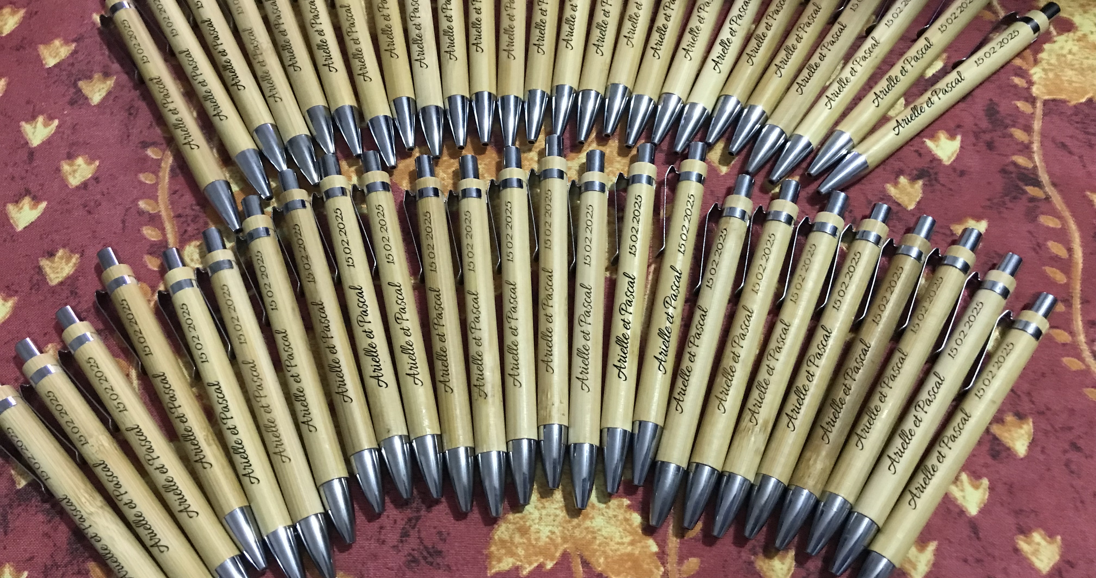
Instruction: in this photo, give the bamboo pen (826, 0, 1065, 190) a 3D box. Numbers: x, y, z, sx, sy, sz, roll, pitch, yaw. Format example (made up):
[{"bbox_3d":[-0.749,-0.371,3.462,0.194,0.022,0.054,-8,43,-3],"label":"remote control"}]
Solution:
[{"bbox_3d":[0.161,-0.081,0.363,0.140,0.011,0.016,-37,72,-13],"label":"bamboo pen"}]

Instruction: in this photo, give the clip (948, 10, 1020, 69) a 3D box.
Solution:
[{"bbox_3d":[0.182,-0.104,0.371,0.042,0.006,0.006,-37,73,-13],"label":"clip"}]

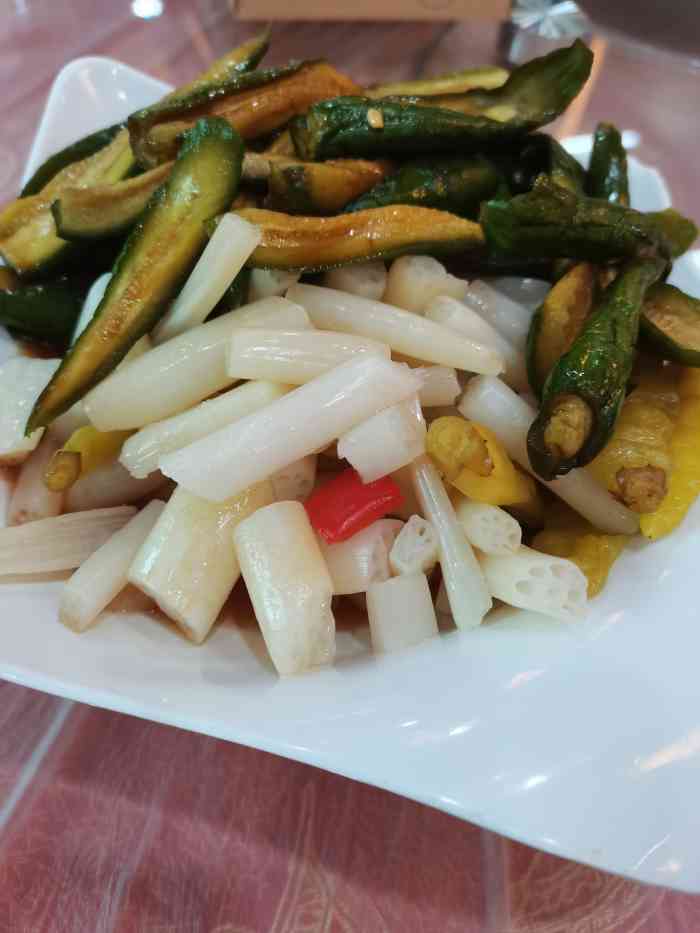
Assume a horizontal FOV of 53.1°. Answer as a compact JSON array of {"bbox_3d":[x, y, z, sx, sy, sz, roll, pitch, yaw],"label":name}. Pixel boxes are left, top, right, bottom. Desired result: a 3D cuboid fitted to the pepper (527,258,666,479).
[{"bbox_3d":[0.089,-0.039,0.240,0.024,0.023,0.095,22,56,22],"label":"pepper"}]

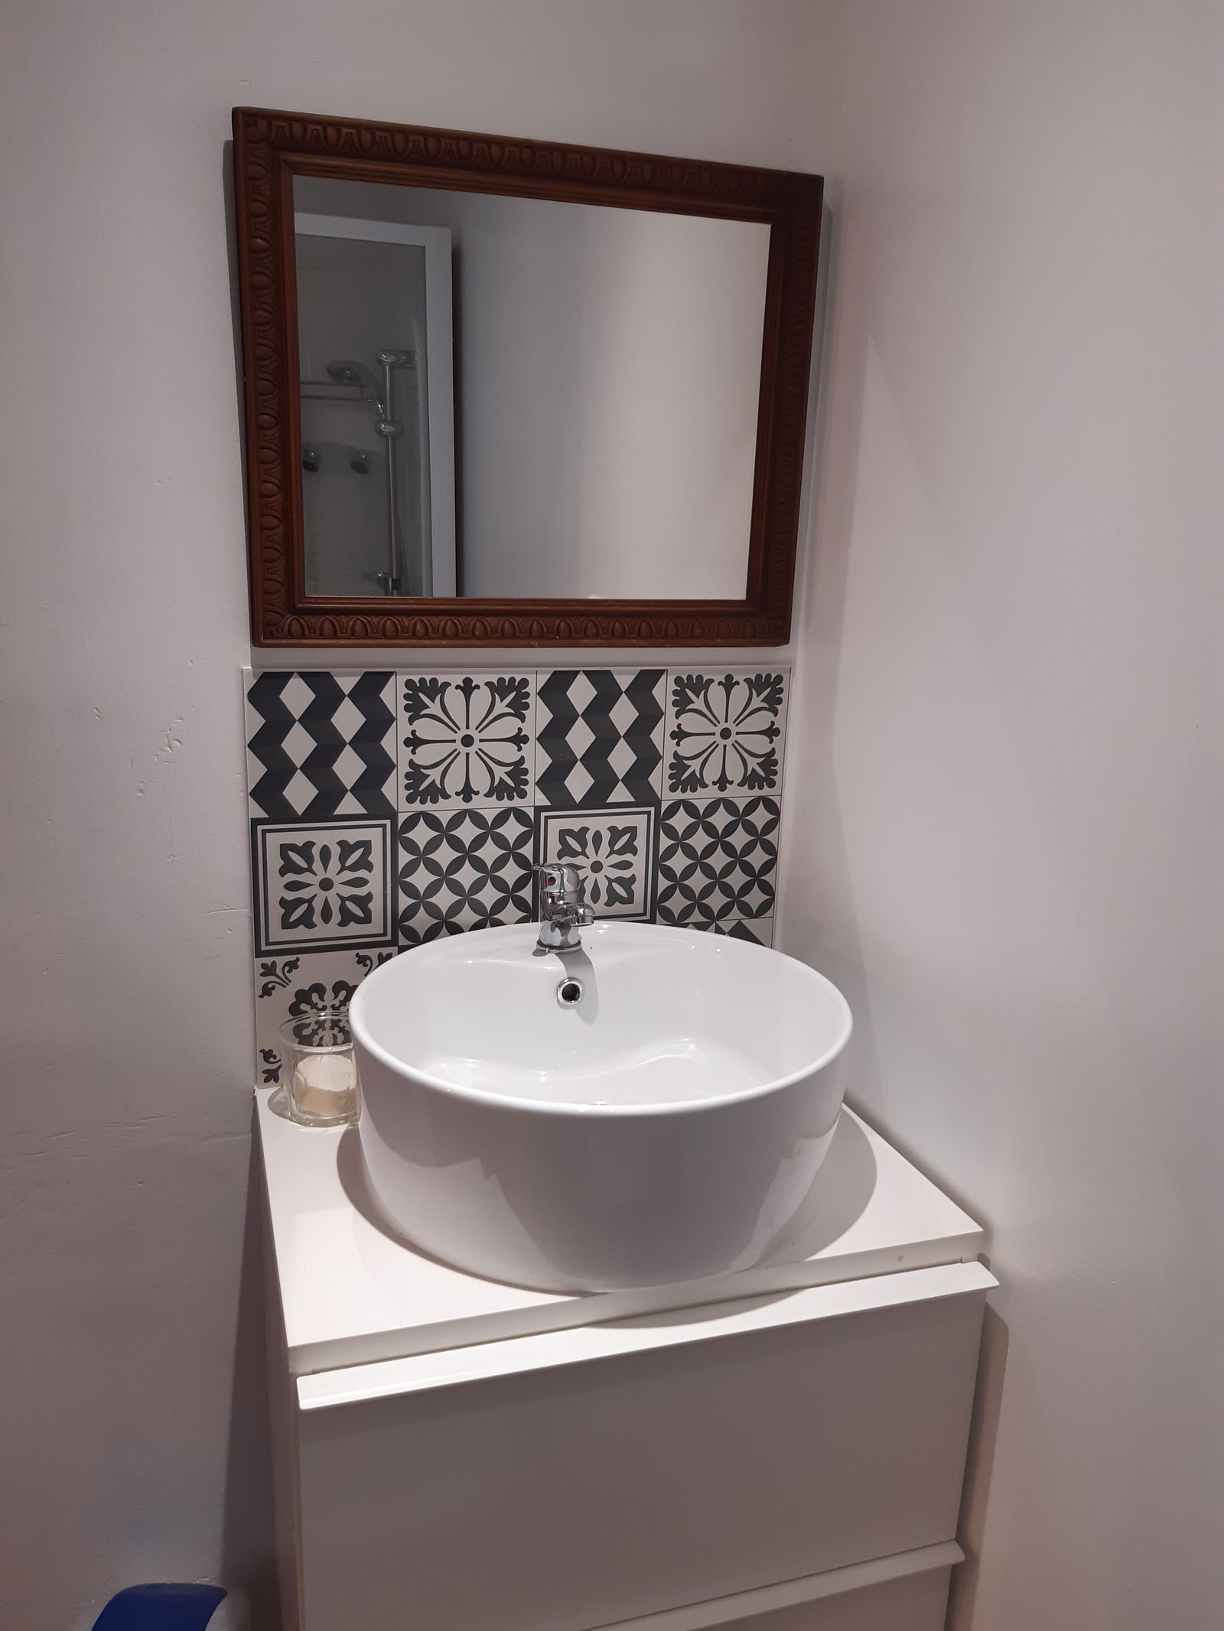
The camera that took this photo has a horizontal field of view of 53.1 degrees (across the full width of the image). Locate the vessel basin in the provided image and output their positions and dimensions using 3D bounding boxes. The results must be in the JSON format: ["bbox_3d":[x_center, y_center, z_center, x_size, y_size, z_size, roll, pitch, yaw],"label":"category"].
[{"bbox_3d":[-0.013,0.257,1.171,0.461,0.177,0.461,2,13,0],"label":"vessel basin"}]

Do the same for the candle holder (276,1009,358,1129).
[{"bbox_3d":[-0.295,0.267,1.288,0.098,0.087,0.098,-2,14,-18],"label":"candle holder"}]

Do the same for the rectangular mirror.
[{"bbox_3d":[-0.071,-0.411,1.240,0.579,0.477,0.030,-2,16,-18],"label":"rectangular mirror"}]

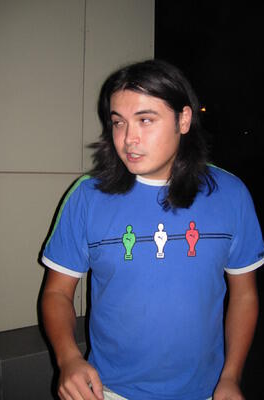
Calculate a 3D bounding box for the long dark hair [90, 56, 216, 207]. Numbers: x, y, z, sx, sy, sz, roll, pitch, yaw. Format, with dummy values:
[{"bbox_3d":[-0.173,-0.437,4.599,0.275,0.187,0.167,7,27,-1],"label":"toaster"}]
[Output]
[{"bbox_3d":[0.048,-0.158,1.000,0.270,0.345,0.250,1,2,28],"label":"long dark hair"}]

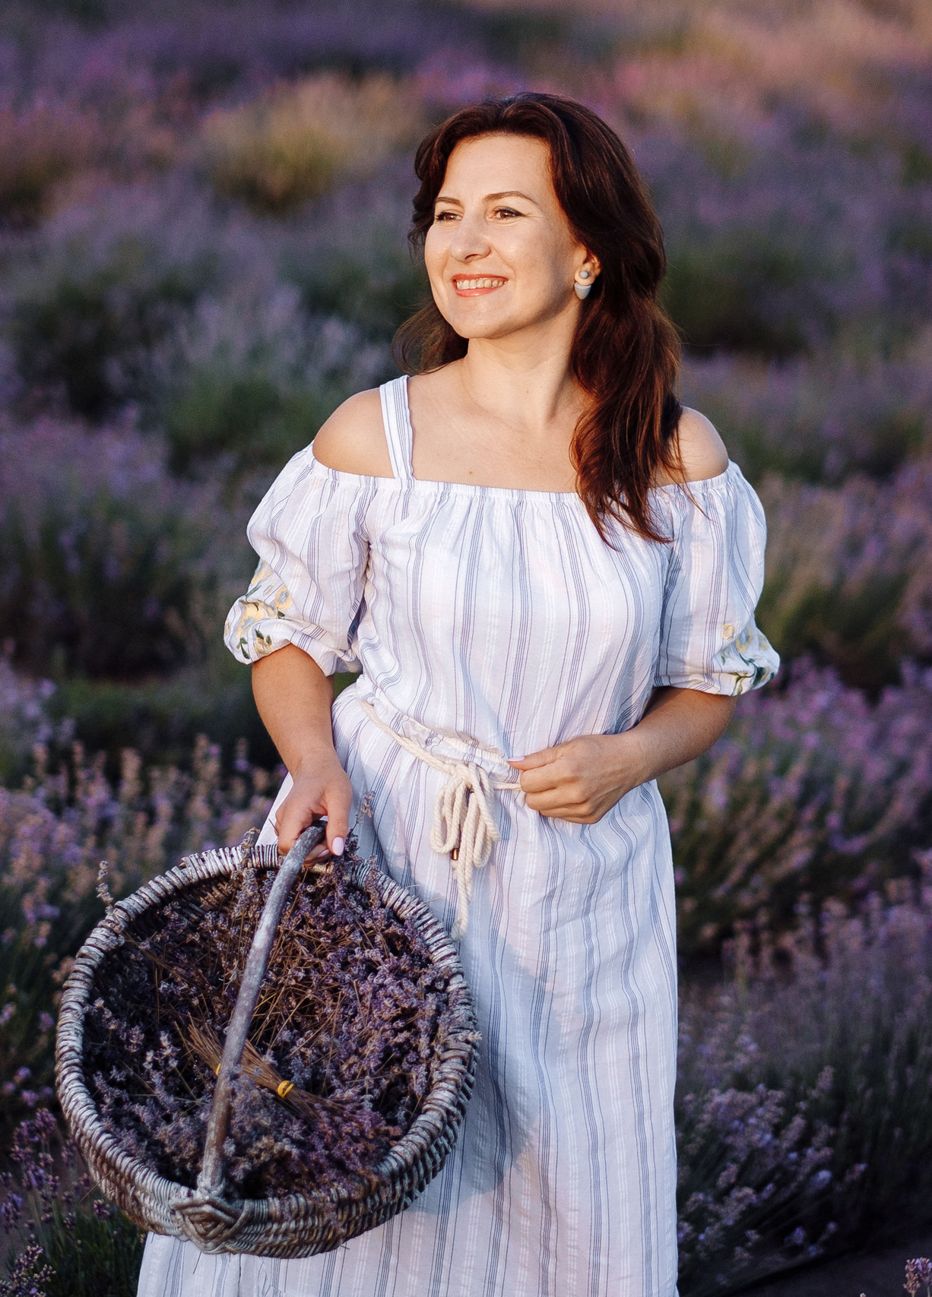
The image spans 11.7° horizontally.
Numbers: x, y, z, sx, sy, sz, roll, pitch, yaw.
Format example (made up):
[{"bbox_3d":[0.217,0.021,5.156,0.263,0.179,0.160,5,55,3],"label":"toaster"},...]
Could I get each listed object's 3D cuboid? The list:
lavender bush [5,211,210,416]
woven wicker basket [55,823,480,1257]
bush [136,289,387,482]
[{"bbox_3d":[-0.954,-0.902,12.200,0.560,0.520,0.540,0,10,0],"label":"lavender bush"},{"bbox_3d":[-0.182,0.356,4.200,0.385,0.390,0.360,17,-28,12],"label":"woven wicker basket"},{"bbox_3d":[-0.508,-0.666,11.400,0.630,0.460,0.560,0,10,0],"label":"bush"}]

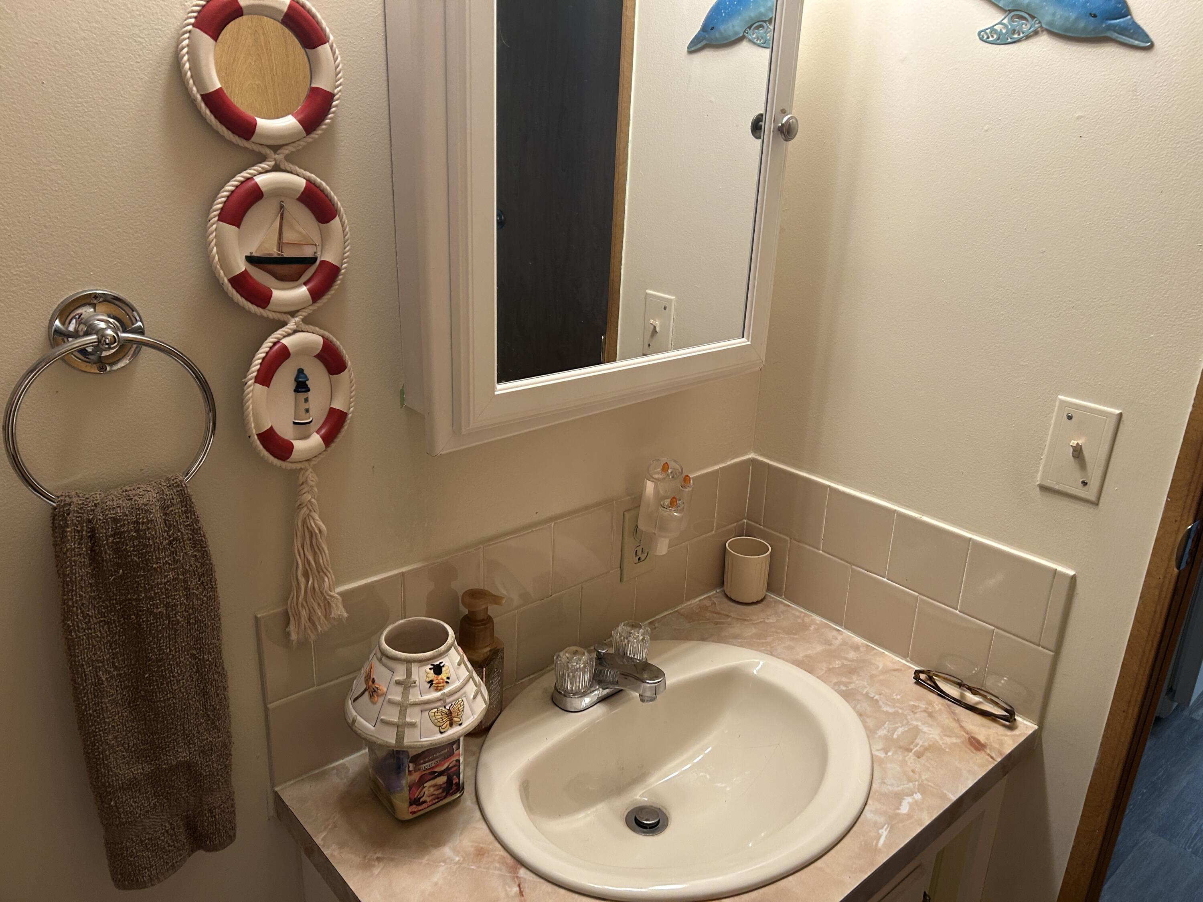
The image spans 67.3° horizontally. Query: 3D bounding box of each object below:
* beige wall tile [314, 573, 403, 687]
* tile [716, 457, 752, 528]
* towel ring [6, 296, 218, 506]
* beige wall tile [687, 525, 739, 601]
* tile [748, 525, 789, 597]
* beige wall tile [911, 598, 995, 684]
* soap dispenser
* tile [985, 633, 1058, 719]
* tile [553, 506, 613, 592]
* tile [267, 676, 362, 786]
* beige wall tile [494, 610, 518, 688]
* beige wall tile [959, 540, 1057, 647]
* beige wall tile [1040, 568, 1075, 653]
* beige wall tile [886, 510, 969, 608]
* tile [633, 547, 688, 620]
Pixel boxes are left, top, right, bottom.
[{"bbox_3d":[-0.269,0.195,0.998,0.108,0.107,0.010,-15,26,-41],"label":"beige wall tile"},{"bbox_3d":[0.203,0.068,1.418,0.075,0.107,0.010,-15,26,-40],"label":"tile"},{"bbox_3d":[-0.403,-0.037,0.739,0.156,0.181,0.058,-15,26,-41],"label":"towel ring"},{"bbox_3d":[0.169,0.175,1.428,0.108,0.103,0.010,-15,26,-40],"label":"beige wall tile"},{"bbox_3d":[0.264,0.172,1.447,0.010,0.103,0.089,-15,26,-39],"label":"tile"},{"bbox_3d":[0.471,0.259,1.212,0.010,0.104,0.108,-14,25,-38],"label":"beige wall tile"},{"bbox_3d":[-0.146,0.250,1.087,0.064,0.171,0.056,5,20,6],"label":"soap dispenser"},{"bbox_3d":[0.537,0.286,1.162,0.010,0.103,0.073,-15,26,-39],"label":"tile"},{"bbox_3d":[-0.028,0.130,1.219,0.108,0.107,0.010,-15,26,-40],"label":"tile"},{"bbox_3d":[-0.319,0.311,1.013,0.107,0.106,0.010,-15,26,-40],"label":"tile"},{"bbox_3d":[-0.155,0.263,1.148,0.108,0.103,0.010,-15,26,-40],"label":"beige wall tile"},{"bbox_3d":[0.511,0.175,1.137,0.010,0.107,0.108,-14,25,-38],"label":"beige wall tile"},{"bbox_3d":[0.566,0.197,1.116,0.010,0.108,0.019,-15,26,-40],"label":"beige wall tile"},{"bbox_3d":[0.449,0.147,1.237,0.010,0.108,0.108,-15,26,-40],"label":"beige wall tile"},{"bbox_3d":[0.088,0.197,1.358,0.108,0.103,0.010,-15,26,-40],"label":"tile"}]

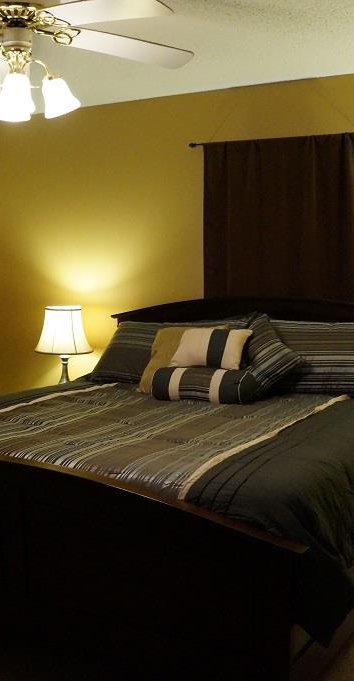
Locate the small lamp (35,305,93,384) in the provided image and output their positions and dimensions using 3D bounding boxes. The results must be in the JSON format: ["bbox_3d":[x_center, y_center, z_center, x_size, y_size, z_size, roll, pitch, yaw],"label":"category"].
[{"bbox_3d":[-0.746,0.094,5.109,0.383,0.643,0.383,-1,6,0],"label":"small lamp"}]

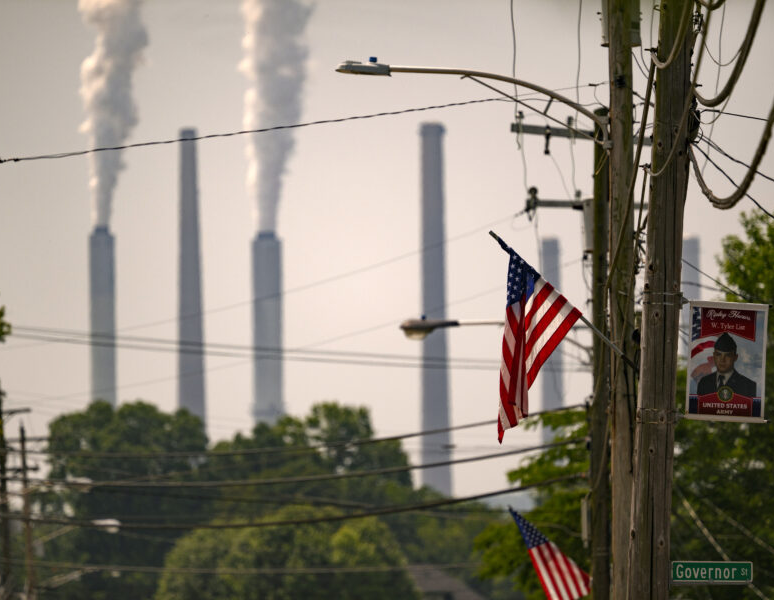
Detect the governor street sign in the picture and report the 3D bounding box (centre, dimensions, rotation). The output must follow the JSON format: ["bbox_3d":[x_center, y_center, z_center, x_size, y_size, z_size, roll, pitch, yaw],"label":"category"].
[{"bbox_3d":[2.527,2.112,77.500,0.625,0.165,0.020,1,-2,0],"label":"governor street sign"}]

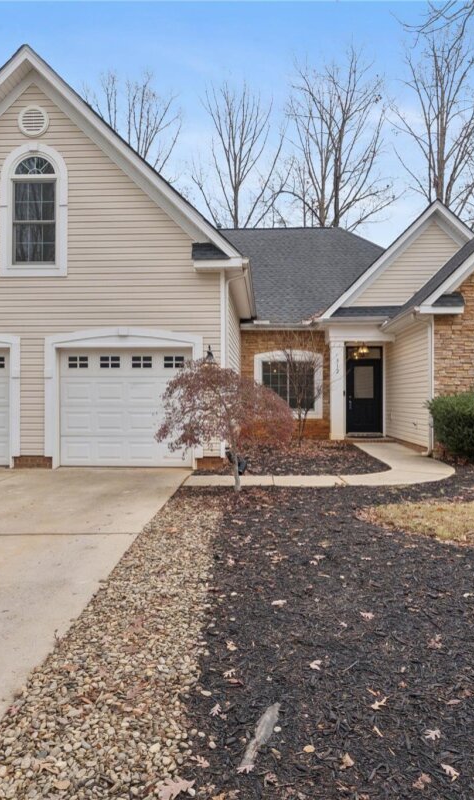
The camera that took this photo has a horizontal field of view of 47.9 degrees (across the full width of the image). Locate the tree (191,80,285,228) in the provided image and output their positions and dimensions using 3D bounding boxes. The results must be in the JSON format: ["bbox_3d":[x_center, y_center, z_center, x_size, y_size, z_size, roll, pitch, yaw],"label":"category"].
[{"bbox_3d":[0.100,-9.550,33.500,5.900,21.100,5.700,0,0,2],"label":"tree"}]

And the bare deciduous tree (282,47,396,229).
[{"bbox_3d":[6.100,-10.100,32.000,6.900,22.200,6.700,0,0,2],"label":"bare deciduous tree"}]

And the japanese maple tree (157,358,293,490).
[{"bbox_3d":[-0.170,0.355,7.700,1.950,1.900,1.850,0,0,2],"label":"japanese maple tree"}]

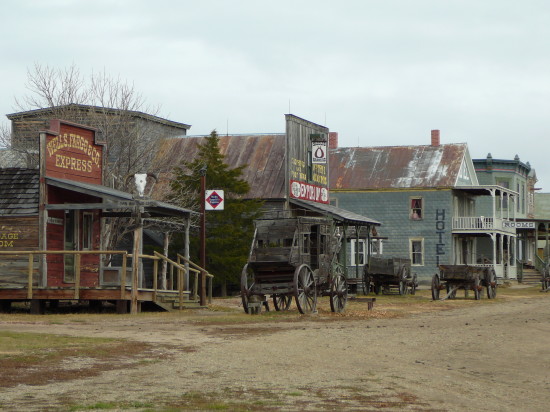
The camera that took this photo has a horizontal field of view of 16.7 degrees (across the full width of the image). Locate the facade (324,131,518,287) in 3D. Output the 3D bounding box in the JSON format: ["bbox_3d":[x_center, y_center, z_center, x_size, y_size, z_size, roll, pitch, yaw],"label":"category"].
[{"bbox_3d":[8.840,0.220,125.400,13.200,9.900,9.200,0,-2,16],"label":"facade"}]

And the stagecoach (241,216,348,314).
[{"bbox_3d":[0.550,1.617,51.500,1.850,2.650,3.600,-1,-2,21],"label":"stagecoach"}]

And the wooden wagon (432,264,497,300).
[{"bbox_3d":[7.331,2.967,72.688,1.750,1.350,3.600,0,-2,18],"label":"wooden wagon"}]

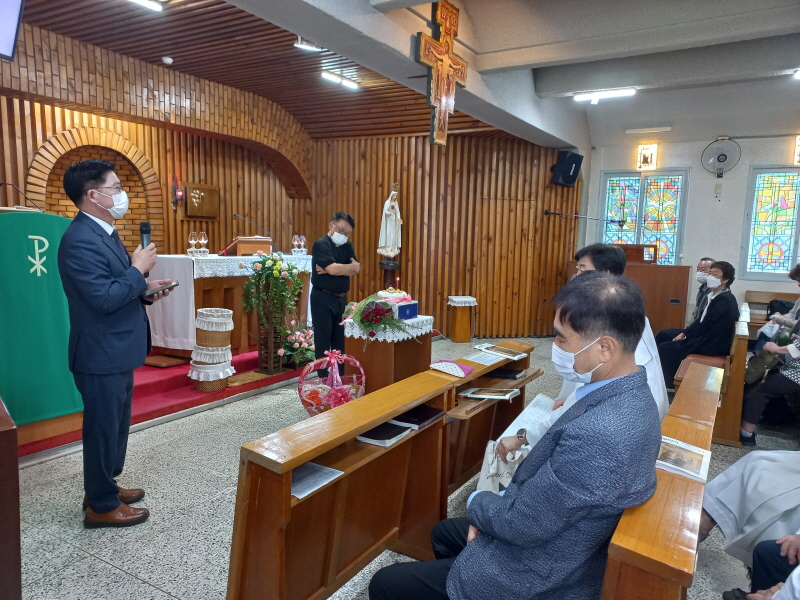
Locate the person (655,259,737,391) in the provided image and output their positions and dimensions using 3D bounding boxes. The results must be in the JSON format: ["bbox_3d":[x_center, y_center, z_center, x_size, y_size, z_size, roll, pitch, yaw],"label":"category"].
[{"bbox_3d":[2.641,0.258,5.165,0.650,1.230,0.460,5,9,26],"label":"person"}]

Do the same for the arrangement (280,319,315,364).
[{"bbox_3d":[-0.980,0.413,5.576,0.380,0.460,0.320,-4,10,-35],"label":"arrangement"}]

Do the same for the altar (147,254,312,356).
[{"bbox_3d":[-1.666,0.007,5.827,0.720,0.920,1.558,6,10,32],"label":"altar"}]

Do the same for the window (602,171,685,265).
[{"bbox_3d":[3.043,-0.996,7.291,0.960,1.240,0.100,6,10,31],"label":"window"}]

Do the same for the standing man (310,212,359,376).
[{"bbox_3d":[-0.602,-0.016,5.351,0.340,1.570,0.450,9,11,41],"label":"standing man"}]

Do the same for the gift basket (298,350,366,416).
[{"bbox_3d":[-0.505,0.644,4.338,0.490,0.560,0.380,0,8,-8],"label":"gift basket"}]

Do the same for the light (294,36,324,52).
[{"bbox_3d":[-0.781,-2.178,4.935,0.320,0.140,0.100,-5,10,-37],"label":"light"}]

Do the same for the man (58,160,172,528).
[{"bbox_3d":[-1.381,0.225,2.866,0.510,1.770,0.470,-1,9,-17],"label":"man"}]

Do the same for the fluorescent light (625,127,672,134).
[{"bbox_3d":[2.970,-2.026,6.905,0.540,0.060,0.080,6,10,31],"label":"fluorescent light"}]

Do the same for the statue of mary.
[{"bbox_3d":[-0.134,-1.049,7.724,0.320,0.960,0.270,-1,9,-18],"label":"statue of mary"}]

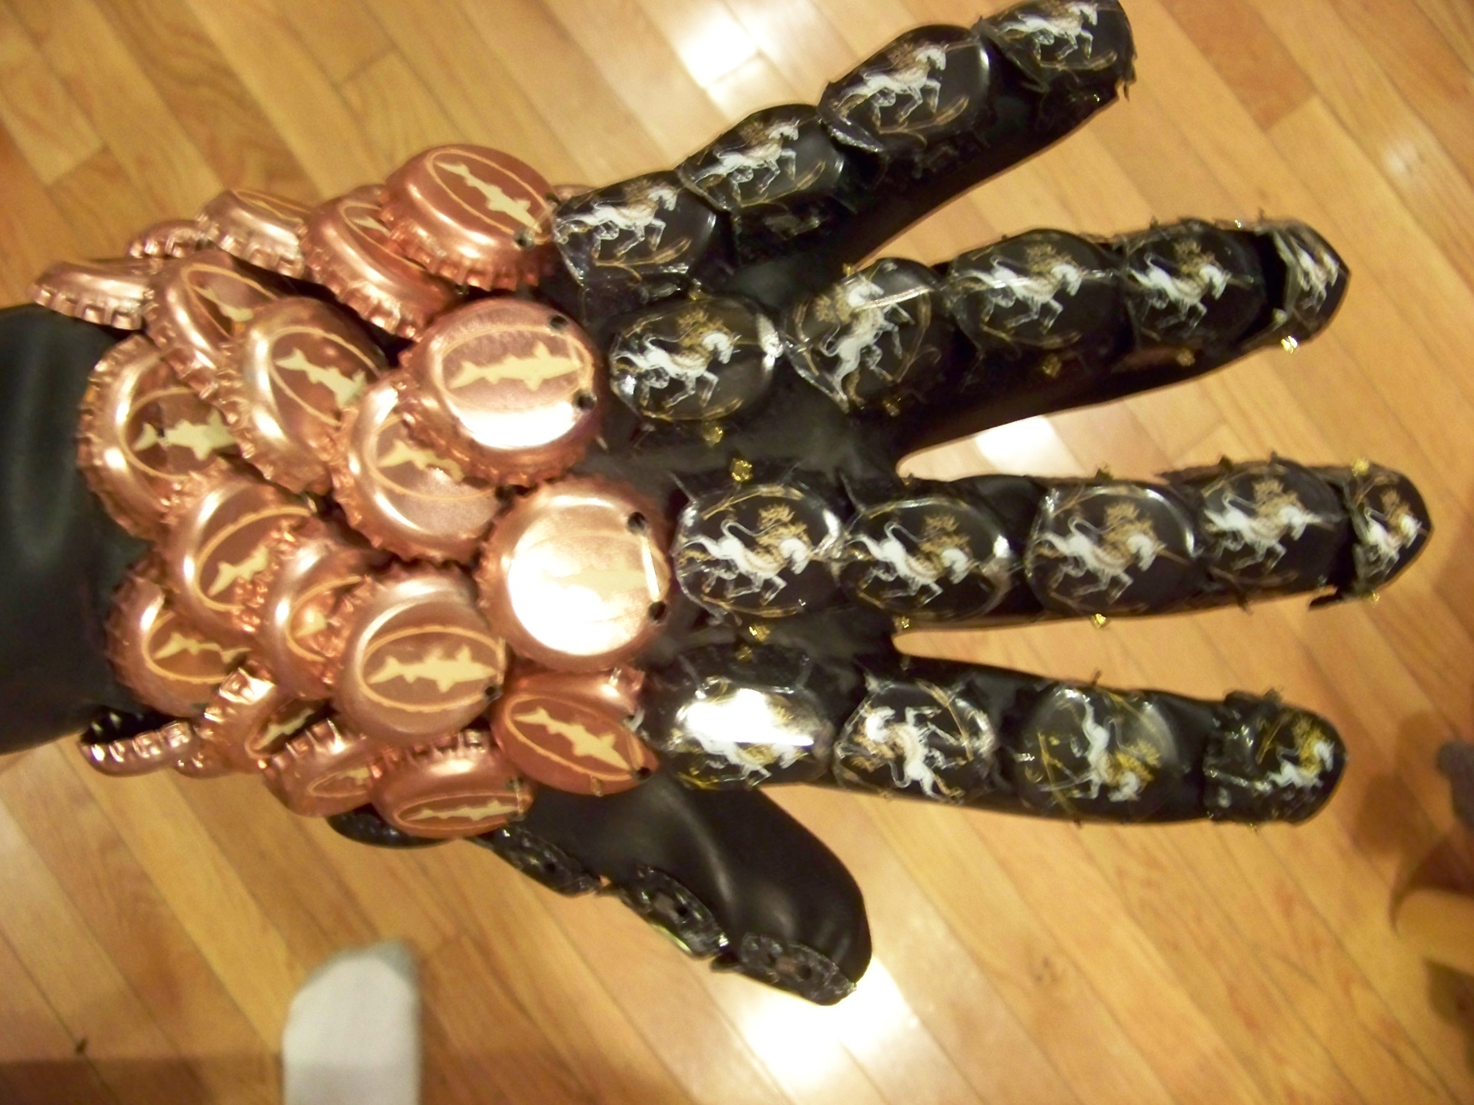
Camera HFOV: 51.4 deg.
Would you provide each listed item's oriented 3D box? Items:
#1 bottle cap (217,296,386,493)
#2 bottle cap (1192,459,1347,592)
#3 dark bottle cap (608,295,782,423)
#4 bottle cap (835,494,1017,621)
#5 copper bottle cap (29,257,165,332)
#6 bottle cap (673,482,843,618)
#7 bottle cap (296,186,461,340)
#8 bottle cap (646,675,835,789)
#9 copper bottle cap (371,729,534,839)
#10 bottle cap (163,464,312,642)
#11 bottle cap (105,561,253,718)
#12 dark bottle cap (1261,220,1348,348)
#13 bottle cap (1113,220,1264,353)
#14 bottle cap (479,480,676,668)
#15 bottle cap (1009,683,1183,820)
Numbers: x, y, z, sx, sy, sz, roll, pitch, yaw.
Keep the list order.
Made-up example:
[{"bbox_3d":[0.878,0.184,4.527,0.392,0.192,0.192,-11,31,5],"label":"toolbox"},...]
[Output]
[{"bbox_3d":[-0.060,-0.024,0.221,0.007,0.030,0.030,-18,61,34],"label":"bottle cap"},{"bbox_3d":[0.088,-0.004,0.252,0.029,0.008,0.027,1,87,-12],"label":"bottle cap"},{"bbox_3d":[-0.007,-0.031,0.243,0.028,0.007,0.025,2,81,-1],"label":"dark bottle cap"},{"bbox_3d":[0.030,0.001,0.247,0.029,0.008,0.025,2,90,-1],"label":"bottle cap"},{"bbox_3d":[-0.101,-0.043,0.255,0.031,0.031,0.006,12,102,0],"label":"copper bottle cap"},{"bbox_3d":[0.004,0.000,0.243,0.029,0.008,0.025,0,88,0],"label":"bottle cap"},{"bbox_3d":[-0.049,-0.043,0.226,0.030,0.030,0.007,28,121,-19],"label":"bottle cap"},{"bbox_3d":[0.001,0.029,0.244,0.029,0.008,0.026,2,110,-4],"label":"bottle cap"},{"bbox_3d":[-0.046,0.040,0.256,0.030,0.030,0.007,-11,59,-7],"label":"copper bottle cap"},{"bbox_3d":[-0.084,0.000,0.263,0.031,0.006,0.031,12,72,-40],"label":"bottle cap"},{"bbox_3d":[-0.082,0.012,0.239,0.030,0.006,0.030,-15,113,-38],"label":"bottle cap"},{"bbox_3d":[0.094,-0.044,0.254,0.026,0.009,0.024,-10,93,-44],"label":"dark bottle cap"},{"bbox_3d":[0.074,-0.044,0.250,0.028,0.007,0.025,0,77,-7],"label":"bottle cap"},{"bbox_3d":[-0.024,0.003,0.236,0.031,0.006,0.031,-1,95,-16],"label":"bottle cap"},{"bbox_3d":[0.059,0.033,0.250,0.029,0.008,0.025,3,97,-2],"label":"bottle cap"}]

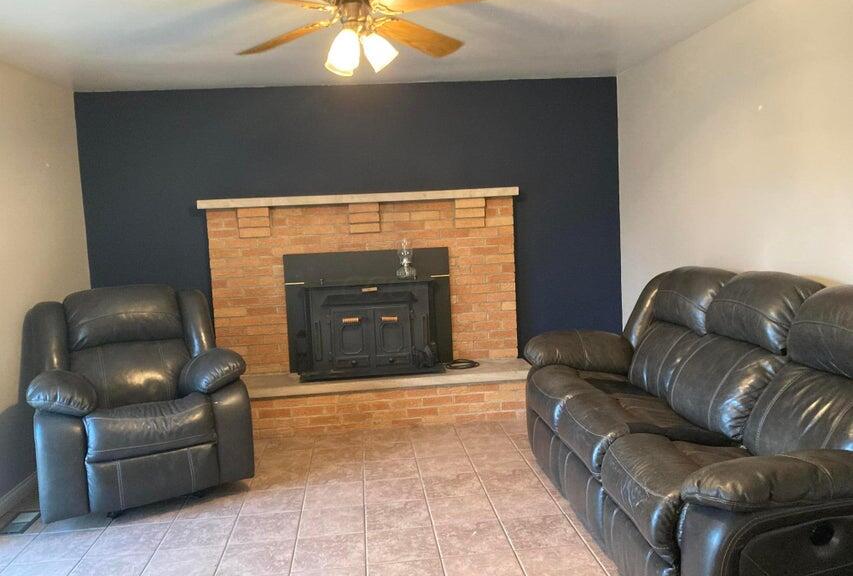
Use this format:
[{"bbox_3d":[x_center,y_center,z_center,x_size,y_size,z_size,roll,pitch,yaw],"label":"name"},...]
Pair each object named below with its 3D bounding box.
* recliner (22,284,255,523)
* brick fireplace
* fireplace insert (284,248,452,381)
[{"bbox_3d":[-1.598,0.539,3.832,1.020,1.055,0.930,-6,6,-28],"label":"recliner"},{"bbox_3d":[-0.402,0.136,4.769,2.241,1.562,0.564,-3,6,-5],"label":"brick fireplace"},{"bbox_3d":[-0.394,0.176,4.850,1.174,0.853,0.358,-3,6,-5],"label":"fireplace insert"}]

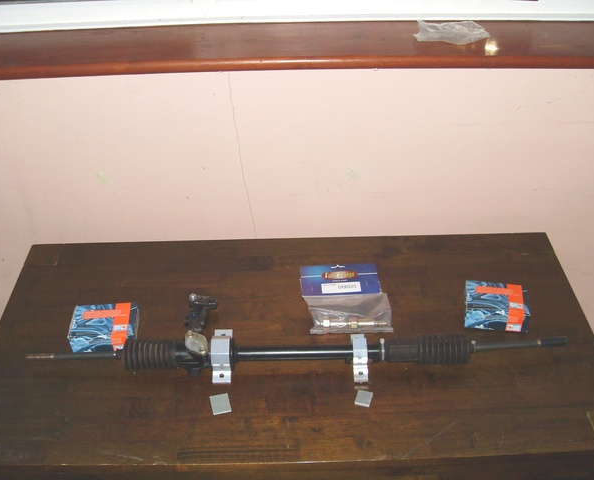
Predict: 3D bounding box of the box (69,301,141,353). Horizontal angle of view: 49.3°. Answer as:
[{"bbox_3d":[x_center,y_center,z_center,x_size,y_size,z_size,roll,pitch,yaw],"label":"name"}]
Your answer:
[{"bbox_3d":[-0.376,0.174,1.273,0.123,0.047,0.083,-3,41,-2],"label":"box"}]

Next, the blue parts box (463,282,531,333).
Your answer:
[{"bbox_3d":[0.404,0.135,1.305,0.123,0.047,0.083,5,41,7],"label":"blue parts box"}]

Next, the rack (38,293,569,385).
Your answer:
[{"bbox_3d":[0.002,0.178,1.245,1.030,0.068,0.205,-1,41,-1],"label":"rack"}]

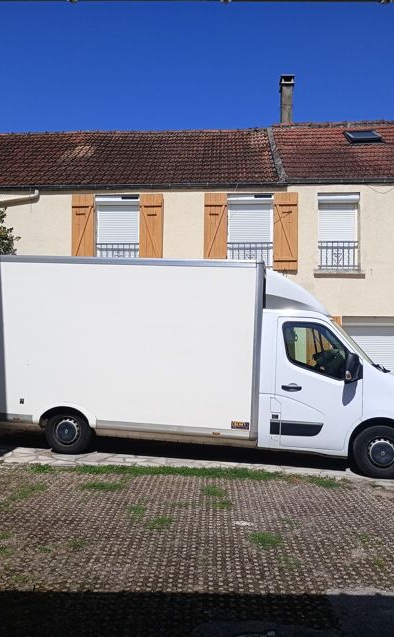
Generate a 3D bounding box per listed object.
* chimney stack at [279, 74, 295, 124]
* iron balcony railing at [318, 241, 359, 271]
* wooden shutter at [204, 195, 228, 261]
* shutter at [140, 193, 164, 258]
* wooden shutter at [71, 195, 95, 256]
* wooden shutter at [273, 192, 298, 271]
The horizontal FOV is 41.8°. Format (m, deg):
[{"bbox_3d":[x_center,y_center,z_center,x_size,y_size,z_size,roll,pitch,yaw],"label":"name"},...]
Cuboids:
[{"bbox_3d":[2.576,-6.140,14.681,0.420,1.450,0.420,0,-1,4],"label":"chimney stack"},{"bbox_3d":[3.041,-1.343,11.056,0.865,0.623,0.050,0,-1,4],"label":"iron balcony railing"},{"bbox_3d":[0.402,-1.879,11.170,0.487,1.673,0.045,0,-1,4],"label":"wooden shutter"},{"bbox_3d":[-1.006,-1.884,11.261,0.510,1.673,0.045,0,-1,4],"label":"shutter"},{"bbox_3d":[-2.509,-1.900,11.359,0.499,1.673,0.045,0,-1,4],"label":"wooden shutter"},{"bbox_3d":[1.906,-1.864,11.072,0.512,1.673,0.045,0,-1,4],"label":"wooden shutter"}]

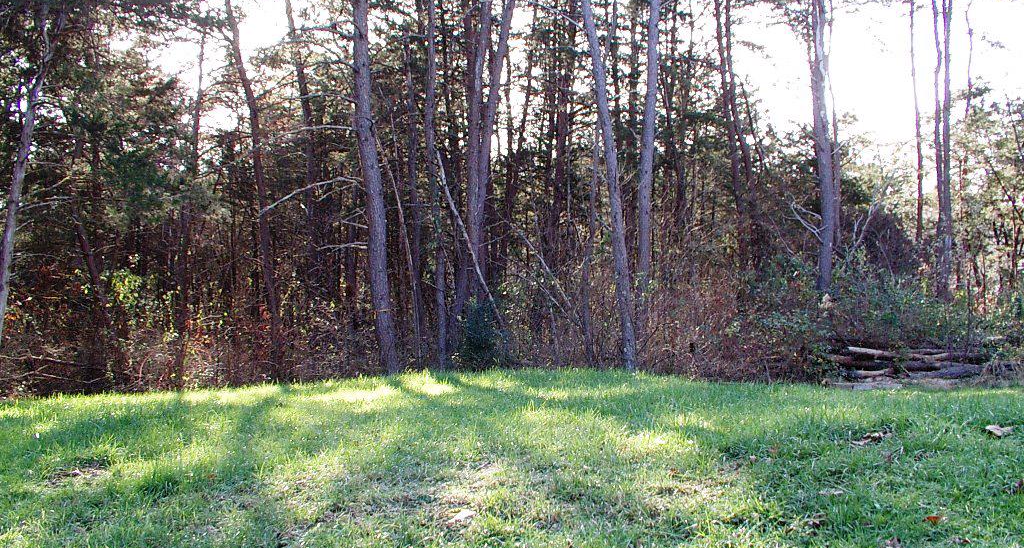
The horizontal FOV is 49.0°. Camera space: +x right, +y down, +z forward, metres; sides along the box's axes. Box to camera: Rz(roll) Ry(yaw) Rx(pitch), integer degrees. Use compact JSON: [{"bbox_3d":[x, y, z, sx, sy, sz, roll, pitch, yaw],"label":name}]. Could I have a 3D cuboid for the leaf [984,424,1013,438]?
[{"bbox_3d":[3.982,1.289,9.200,0.225,0.060,0.180,0,0,0],"label":"leaf"}]

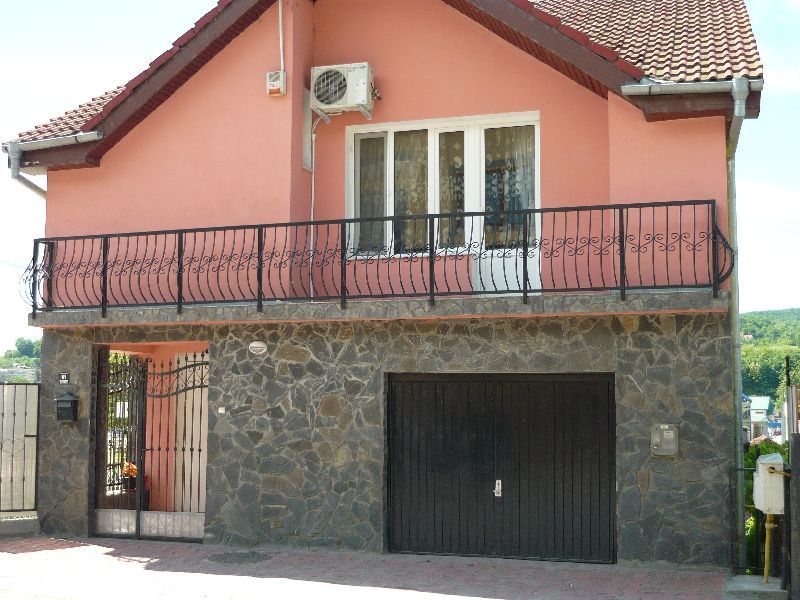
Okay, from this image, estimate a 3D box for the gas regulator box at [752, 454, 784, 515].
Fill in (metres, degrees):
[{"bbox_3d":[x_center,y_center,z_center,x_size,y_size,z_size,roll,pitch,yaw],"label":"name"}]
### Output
[{"bbox_3d":[3.615,1.798,9.964,0.280,0.600,0.250,-1,-5,9],"label":"gas regulator box"}]

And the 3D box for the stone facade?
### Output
[{"bbox_3d":[-0.553,1.596,11.993,8.528,2.656,0.300,-2,-5,18],"label":"stone facade"}]

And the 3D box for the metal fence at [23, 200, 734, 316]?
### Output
[{"bbox_3d":[-0.738,-0.396,11.842,8.763,0.993,0.449,-2,-5,18],"label":"metal fence"}]

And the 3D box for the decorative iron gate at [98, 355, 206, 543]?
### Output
[{"bbox_3d":[-3.141,1.821,12.802,1.606,2.349,0.080,-2,-5,18],"label":"decorative iron gate"}]

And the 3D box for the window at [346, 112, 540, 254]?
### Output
[{"bbox_3d":[0.495,-1.372,12.360,2.440,1.656,0.120,-2,-5,18],"label":"window"}]

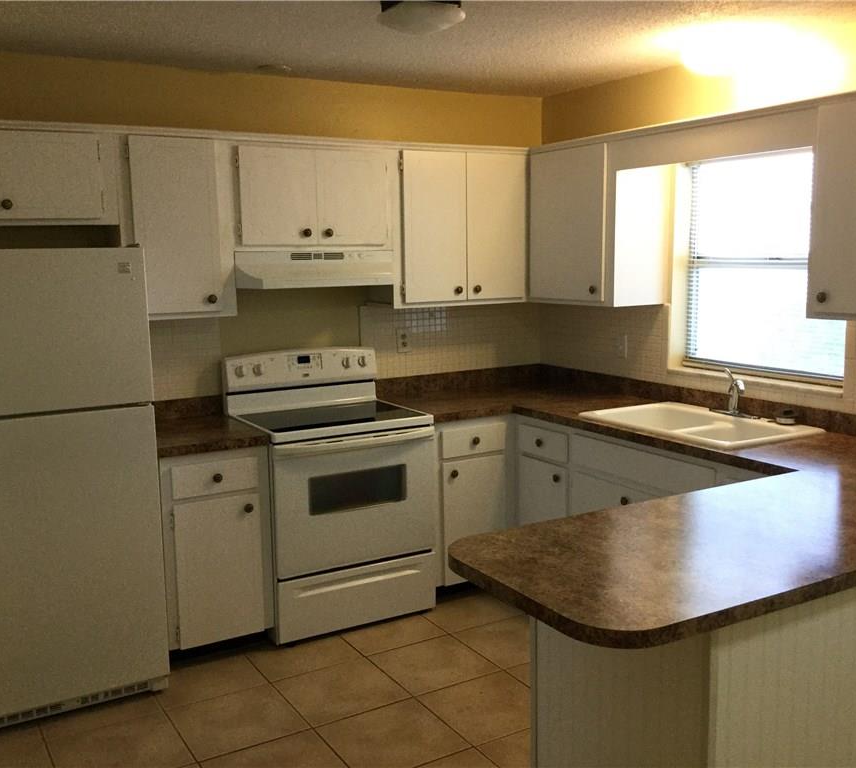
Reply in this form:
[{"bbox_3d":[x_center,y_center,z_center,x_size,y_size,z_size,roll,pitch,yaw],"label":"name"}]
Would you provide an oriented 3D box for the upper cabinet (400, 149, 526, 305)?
[{"bbox_3d":[0.097,-0.762,4.532,0.764,0.728,0.330,-6,9,-30],"label":"upper cabinet"}]

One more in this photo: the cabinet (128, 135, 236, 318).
[{"bbox_3d":[-1.081,-0.643,3.841,0.451,0.728,0.332,-6,9,-30],"label":"cabinet"}]

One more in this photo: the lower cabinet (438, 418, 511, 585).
[{"bbox_3d":[0.068,0.505,4.513,0.455,0.780,0.620,-6,9,-30],"label":"lower cabinet"}]

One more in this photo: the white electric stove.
[{"bbox_3d":[-0.440,0.463,4.159,0.760,1.180,0.635,-6,9,-30],"label":"white electric stove"}]

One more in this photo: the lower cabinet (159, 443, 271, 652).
[{"bbox_3d":[-0.992,0.617,3.893,0.460,0.790,0.620,-6,9,-30],"label":"lower cabinet"}]

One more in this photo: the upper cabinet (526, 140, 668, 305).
[{"bbox_3d":[0.799,-0.754,4.394,0.338,0.728,0.632,-6,9,-30],"label":"upper cabinet"}]

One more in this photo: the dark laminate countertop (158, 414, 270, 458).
[{"bbox_3d":[-0.992,0.207,3.828,0.465,0.043,0.637,-6,9,-30],"label":"dark laminate countertop"}]

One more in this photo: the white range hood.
[{"bbox_3d":[-0.527,-0.519,4.120,0.755,0.154,0.450,-6,9,-30],"label":"white range hood"}]

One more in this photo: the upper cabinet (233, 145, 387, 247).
[{"bbox_3d":[-0.565,-0.831,4.125,0.756,0.445,0.332,-6,9,-30],"label":"upper cabinet"}]

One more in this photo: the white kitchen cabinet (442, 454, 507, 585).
[{"bbox_3d":[0.074,0.594,4.508,0.375,0.594,0.595,-6,9,-30],"label":"white kitchen cabinet"}]

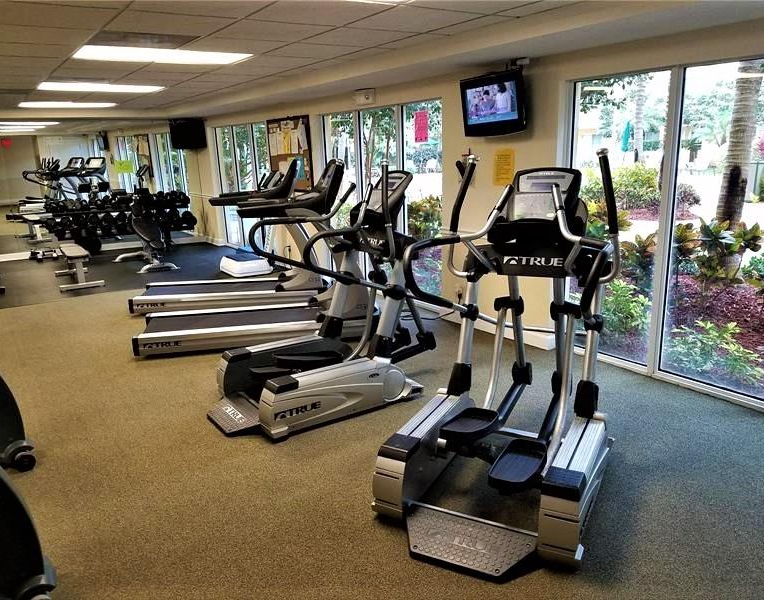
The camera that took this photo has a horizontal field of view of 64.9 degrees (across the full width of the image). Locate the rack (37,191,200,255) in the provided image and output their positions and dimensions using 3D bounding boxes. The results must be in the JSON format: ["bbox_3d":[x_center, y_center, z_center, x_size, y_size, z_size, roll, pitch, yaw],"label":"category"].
[{"bbox_3d":[-4.365,-1.287,10.122,2.280,0.930,0.560,-12,17,-33],"label":"rack"}]

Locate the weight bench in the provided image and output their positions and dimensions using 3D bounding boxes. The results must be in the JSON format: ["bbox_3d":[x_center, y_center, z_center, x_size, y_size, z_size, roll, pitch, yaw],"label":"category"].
[{"bbox_3d":[-4.176,-0.450,8.170,0.500,0.440,1.250,-12,17,-33],"label":"weight bench"}]

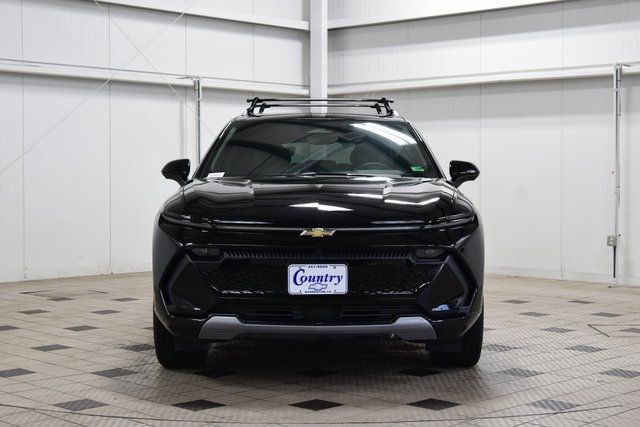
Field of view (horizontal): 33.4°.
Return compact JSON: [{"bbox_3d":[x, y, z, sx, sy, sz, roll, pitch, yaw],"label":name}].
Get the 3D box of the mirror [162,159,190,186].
[{"bbox_3d":[-0.957,-0.272,7.120,0.200,0.185,0.160,0,2,0],"label":"mirror"}]

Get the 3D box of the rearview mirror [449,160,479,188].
[{"bbox_3d":[0.963,-0.260,7.120,0.200,0.185,0.160,0,2,0],"label":"rearview mirror"}]

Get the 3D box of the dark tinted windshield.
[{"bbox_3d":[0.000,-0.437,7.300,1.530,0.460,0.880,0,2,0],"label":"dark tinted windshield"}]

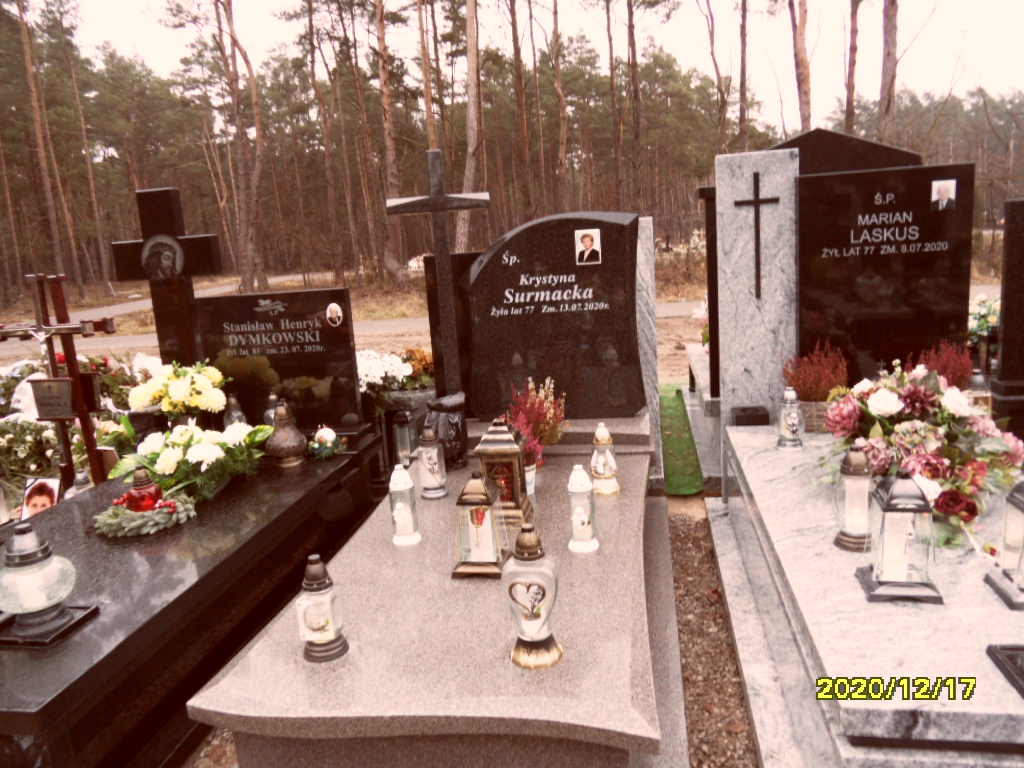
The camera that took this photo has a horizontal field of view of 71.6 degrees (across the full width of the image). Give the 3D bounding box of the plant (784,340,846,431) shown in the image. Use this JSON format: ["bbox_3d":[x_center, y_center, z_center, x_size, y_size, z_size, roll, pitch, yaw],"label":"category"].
[{"bbox_3d":[1.354,0.011,3.168,0.265,0.405,0.225,-2,10,11],"label":"plant"}]

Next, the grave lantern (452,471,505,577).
[{"bbox_3d":[-0.091,0.364,1.883,0.130,0.258,0.126,-2,11,10],"label":"grave lantern"}]

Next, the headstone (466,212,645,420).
[{"bbox_3d":[0.206,-0.303,3.415,0.820,0.950,0.100,-2,12,11],"label":"headstone"}]

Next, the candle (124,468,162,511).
[{"bbox_3d":[-1.428,0.431,2.757,0.117,0.180,0.117,-2,10,11],"label":"candle"}]

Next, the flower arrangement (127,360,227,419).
[{"bbox_3d":[-1.599,0.019,3.415,0.400,0.260,0.340,-2,10,11],"label":"flower arrangement"}]

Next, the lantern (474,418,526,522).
[{"bbox_3d":[-0.034,0.305,2.555,0.165,0.372,0.165,-2,10,11],"label":"lantern"}]

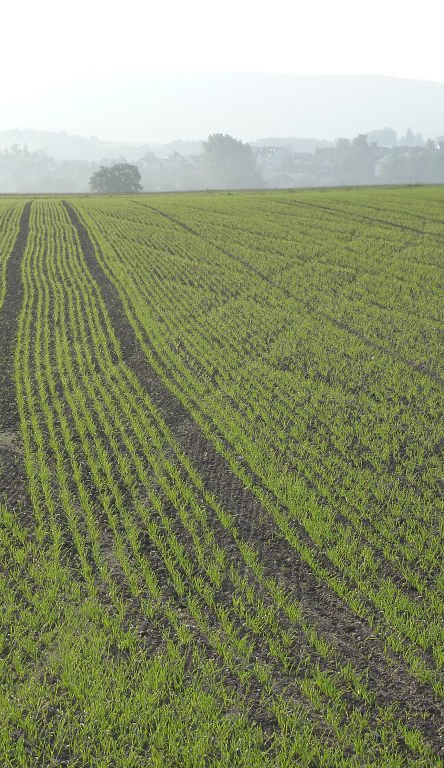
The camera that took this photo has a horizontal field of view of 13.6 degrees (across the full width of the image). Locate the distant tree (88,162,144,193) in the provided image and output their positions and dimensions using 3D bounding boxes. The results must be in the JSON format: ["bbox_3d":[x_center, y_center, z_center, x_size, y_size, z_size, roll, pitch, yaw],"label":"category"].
[{"bbox_3d":[-16.570,-31.360,290.000,8.400,6.220,8.090,0,7,0],"label":"distant tree"}]

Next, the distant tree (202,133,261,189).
[{"bbox_3d":[2.750,-63.310,540.000,16.810,19.120,15.940,0,7,0],"label":"distant tree"}]

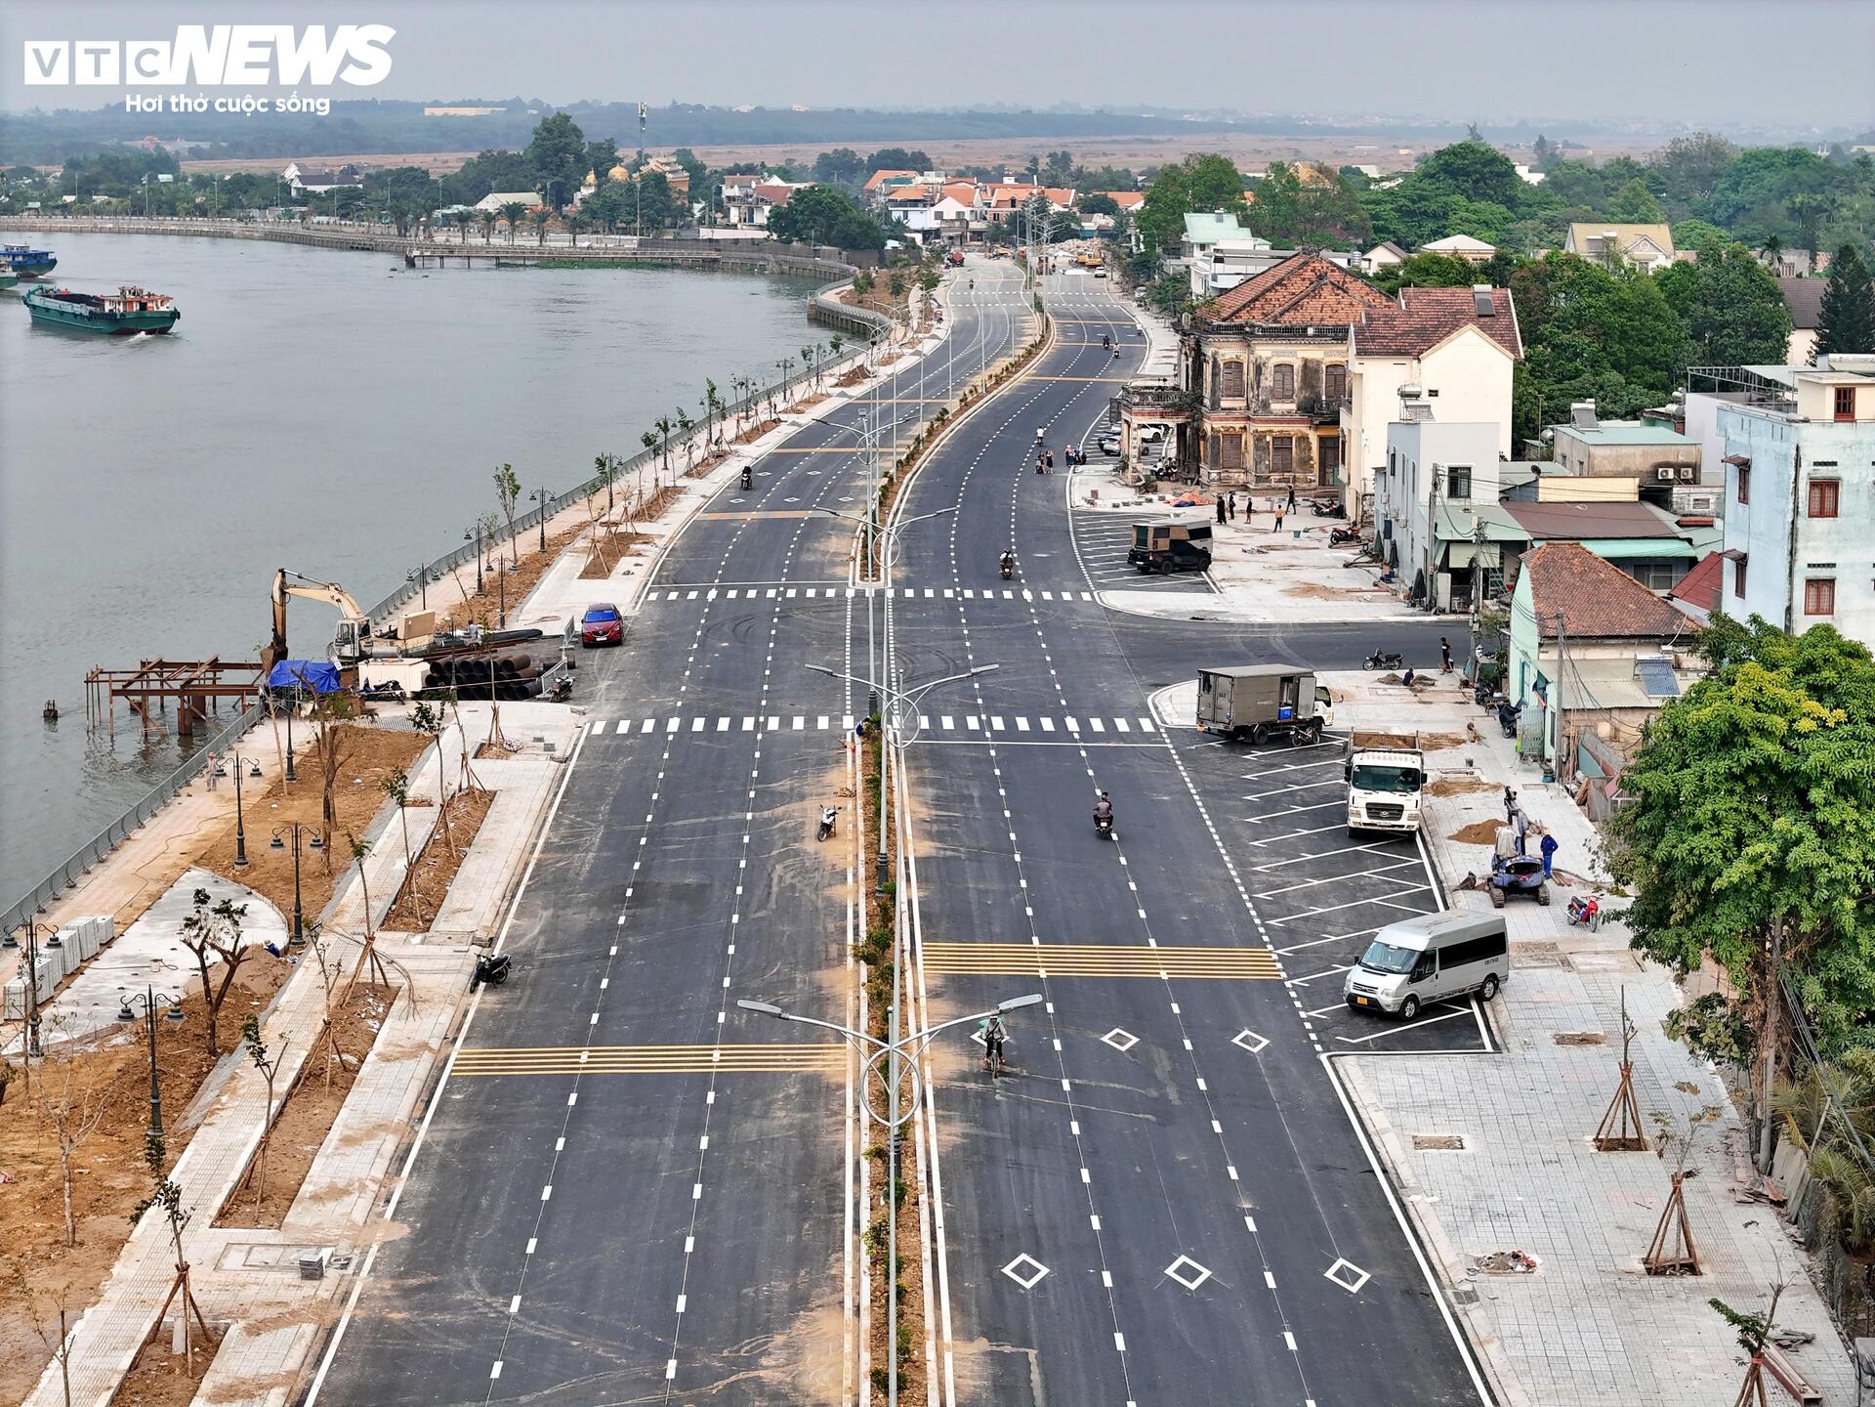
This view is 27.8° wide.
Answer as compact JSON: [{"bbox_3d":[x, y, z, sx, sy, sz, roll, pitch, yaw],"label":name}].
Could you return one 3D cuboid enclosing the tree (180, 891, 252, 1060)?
[{"bbox_3d":[-20.248,7.573,106.416,2.056,4.843,1.953,0,9,0],"label":"tree"}]

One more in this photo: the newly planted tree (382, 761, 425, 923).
[{"bbox_3d":[-16.768,4.341,118.911,1.300,4.600,1.300,0,9,0],"label":"newly planted tree"}]

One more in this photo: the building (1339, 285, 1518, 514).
[{"bbox_3d":[32.200,-19.795,249.299,11.200,14.800,11.800,0,9,0],"label":"building"}]

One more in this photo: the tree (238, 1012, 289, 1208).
[{"bbox_3d":[-16.466,9.864,92.253,1.390,4.774,1.320,0,9,0],"label":"tree"}]

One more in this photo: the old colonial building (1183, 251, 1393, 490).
[{"bbox_3d":[27.100,-24.875,277.551,16.800,16.300,19.000,0,9,-2],"label":"old colonial building"}]

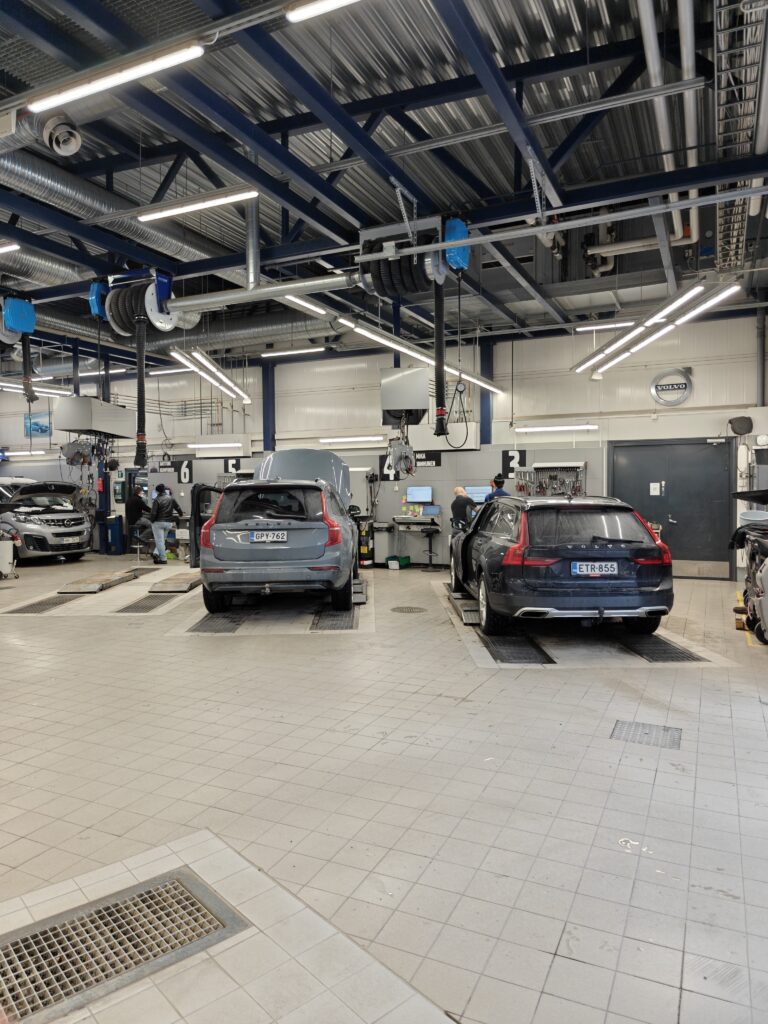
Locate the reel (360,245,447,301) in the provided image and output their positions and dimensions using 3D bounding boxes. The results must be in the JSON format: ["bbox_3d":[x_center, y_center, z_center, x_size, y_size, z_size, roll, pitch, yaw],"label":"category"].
[{"bbox_3d":[0.224,-2.796,7.814,0.840,0.620,0.620,1,2,25],"label":"reel"}]

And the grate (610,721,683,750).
[{"bbox_3d":[1.717,1.456,4.441,0.410,0.020,0.400,0,2,26],"label":"grate"}]

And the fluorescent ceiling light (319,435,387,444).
[{"bbox_3d":[-0.691,-1.538,14.349,1.540,0.100,0.100,0,2,26],"label":"fluorescent ceiling light"}]

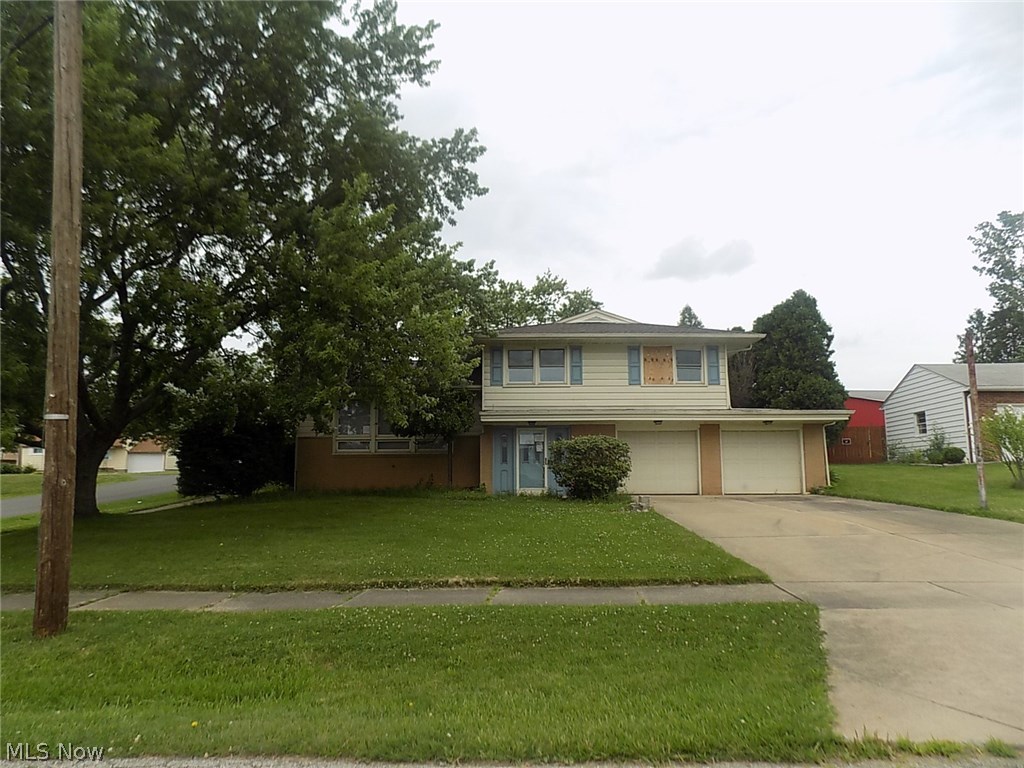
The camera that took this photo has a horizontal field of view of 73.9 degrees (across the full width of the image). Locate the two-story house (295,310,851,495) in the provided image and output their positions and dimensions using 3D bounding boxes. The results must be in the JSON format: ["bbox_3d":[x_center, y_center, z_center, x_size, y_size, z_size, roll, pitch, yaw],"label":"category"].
[{"bbox_3d":[1.654,0.806,27.025,19.000,6.900,9.500,0,-8,1],"label":"two-story house"}]

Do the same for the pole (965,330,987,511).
[{"bbox_3d":[10.785,0.869,15.764,0.170,4.150,0.170,0,-7,0],"label":"pole"}]

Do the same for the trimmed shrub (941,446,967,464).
[{"bbox_3d":[17.009,2.748,26.154,0.920,0.720,0.920,0,-7,0],"label":"trimmed shrub"}]

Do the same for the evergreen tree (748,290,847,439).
[{"bbox_3d":[14.013,-0.271,33.513,4.900,8.800,4.800,0,-7,0],"label":"evergreen tree"}]

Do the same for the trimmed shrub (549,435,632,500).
[{"bbox_3d":[2.388,2.591,21.242,2.500,1.950,2.350,0,-7,0],"label":"trimmed shrub"}]

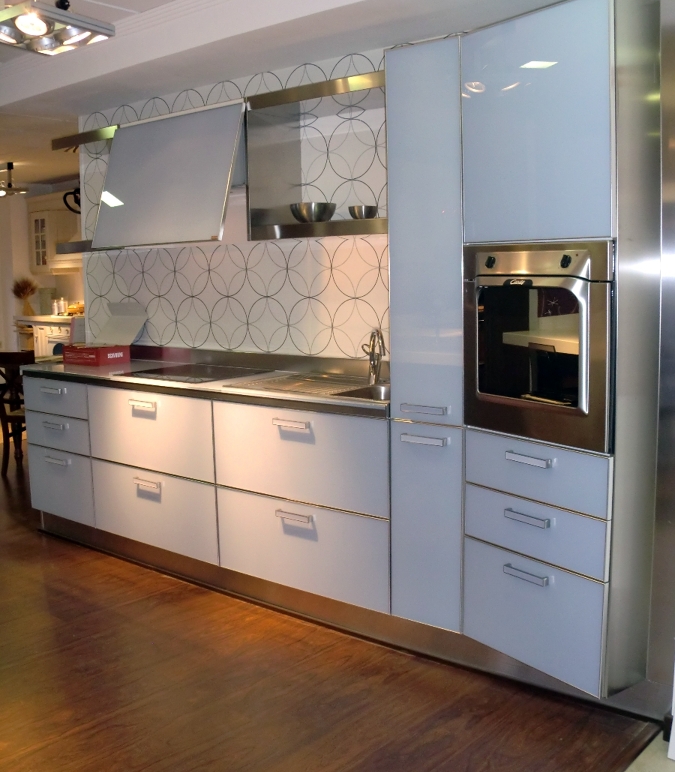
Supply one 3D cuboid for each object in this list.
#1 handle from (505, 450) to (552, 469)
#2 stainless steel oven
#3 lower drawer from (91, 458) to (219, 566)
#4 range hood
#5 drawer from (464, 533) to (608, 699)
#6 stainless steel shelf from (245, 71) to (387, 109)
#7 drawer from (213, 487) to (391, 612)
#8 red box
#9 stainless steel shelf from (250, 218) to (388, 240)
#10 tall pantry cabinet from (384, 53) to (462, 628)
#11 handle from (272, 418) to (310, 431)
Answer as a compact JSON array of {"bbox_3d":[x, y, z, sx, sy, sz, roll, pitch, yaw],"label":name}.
[{"bbox_3d":[0.559,0.216,2.655,0.031,0.026,0.171,-6,8,-32],"label":"handle"},{"bbox_3d":[0.777,-0.145,2.784,0.571,0.586,0.601,-6,8,-32],"label":"stainless steel oven"},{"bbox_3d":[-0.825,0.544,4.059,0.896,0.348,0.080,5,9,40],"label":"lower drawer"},{"bbox_3d":[-0.652,-0.939,4.153,0.908,0.606,0.527,5,9,40],"label":"range hood"},{"bbox_3d":[0.767,0.663,2.877,0.522,0.350,0.601,-6,8,-32],"label":"drawer"},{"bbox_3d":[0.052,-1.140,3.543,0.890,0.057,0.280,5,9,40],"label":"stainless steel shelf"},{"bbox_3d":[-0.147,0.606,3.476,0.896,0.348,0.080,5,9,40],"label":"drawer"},{"bbox_3d":[-1.261,-0.166,4.763,0.296,0.100,0.236,3,8,32],"label":"red box"},{"bbox_3d":[0.094,-0.630,3.663,0.908,0.059,0.364,5,9,40],"label":"stainless steel shelf"},{"bbox_3d":[0.472,-0.171,3.216,0.308,1.959,0.601,5,9,40],"label":"tall pantry cabinet"},{"bbox_3d":[-0.171,0.142,3.396,0.171,0.026,0.031,5,9,40],"label":"handle"}]

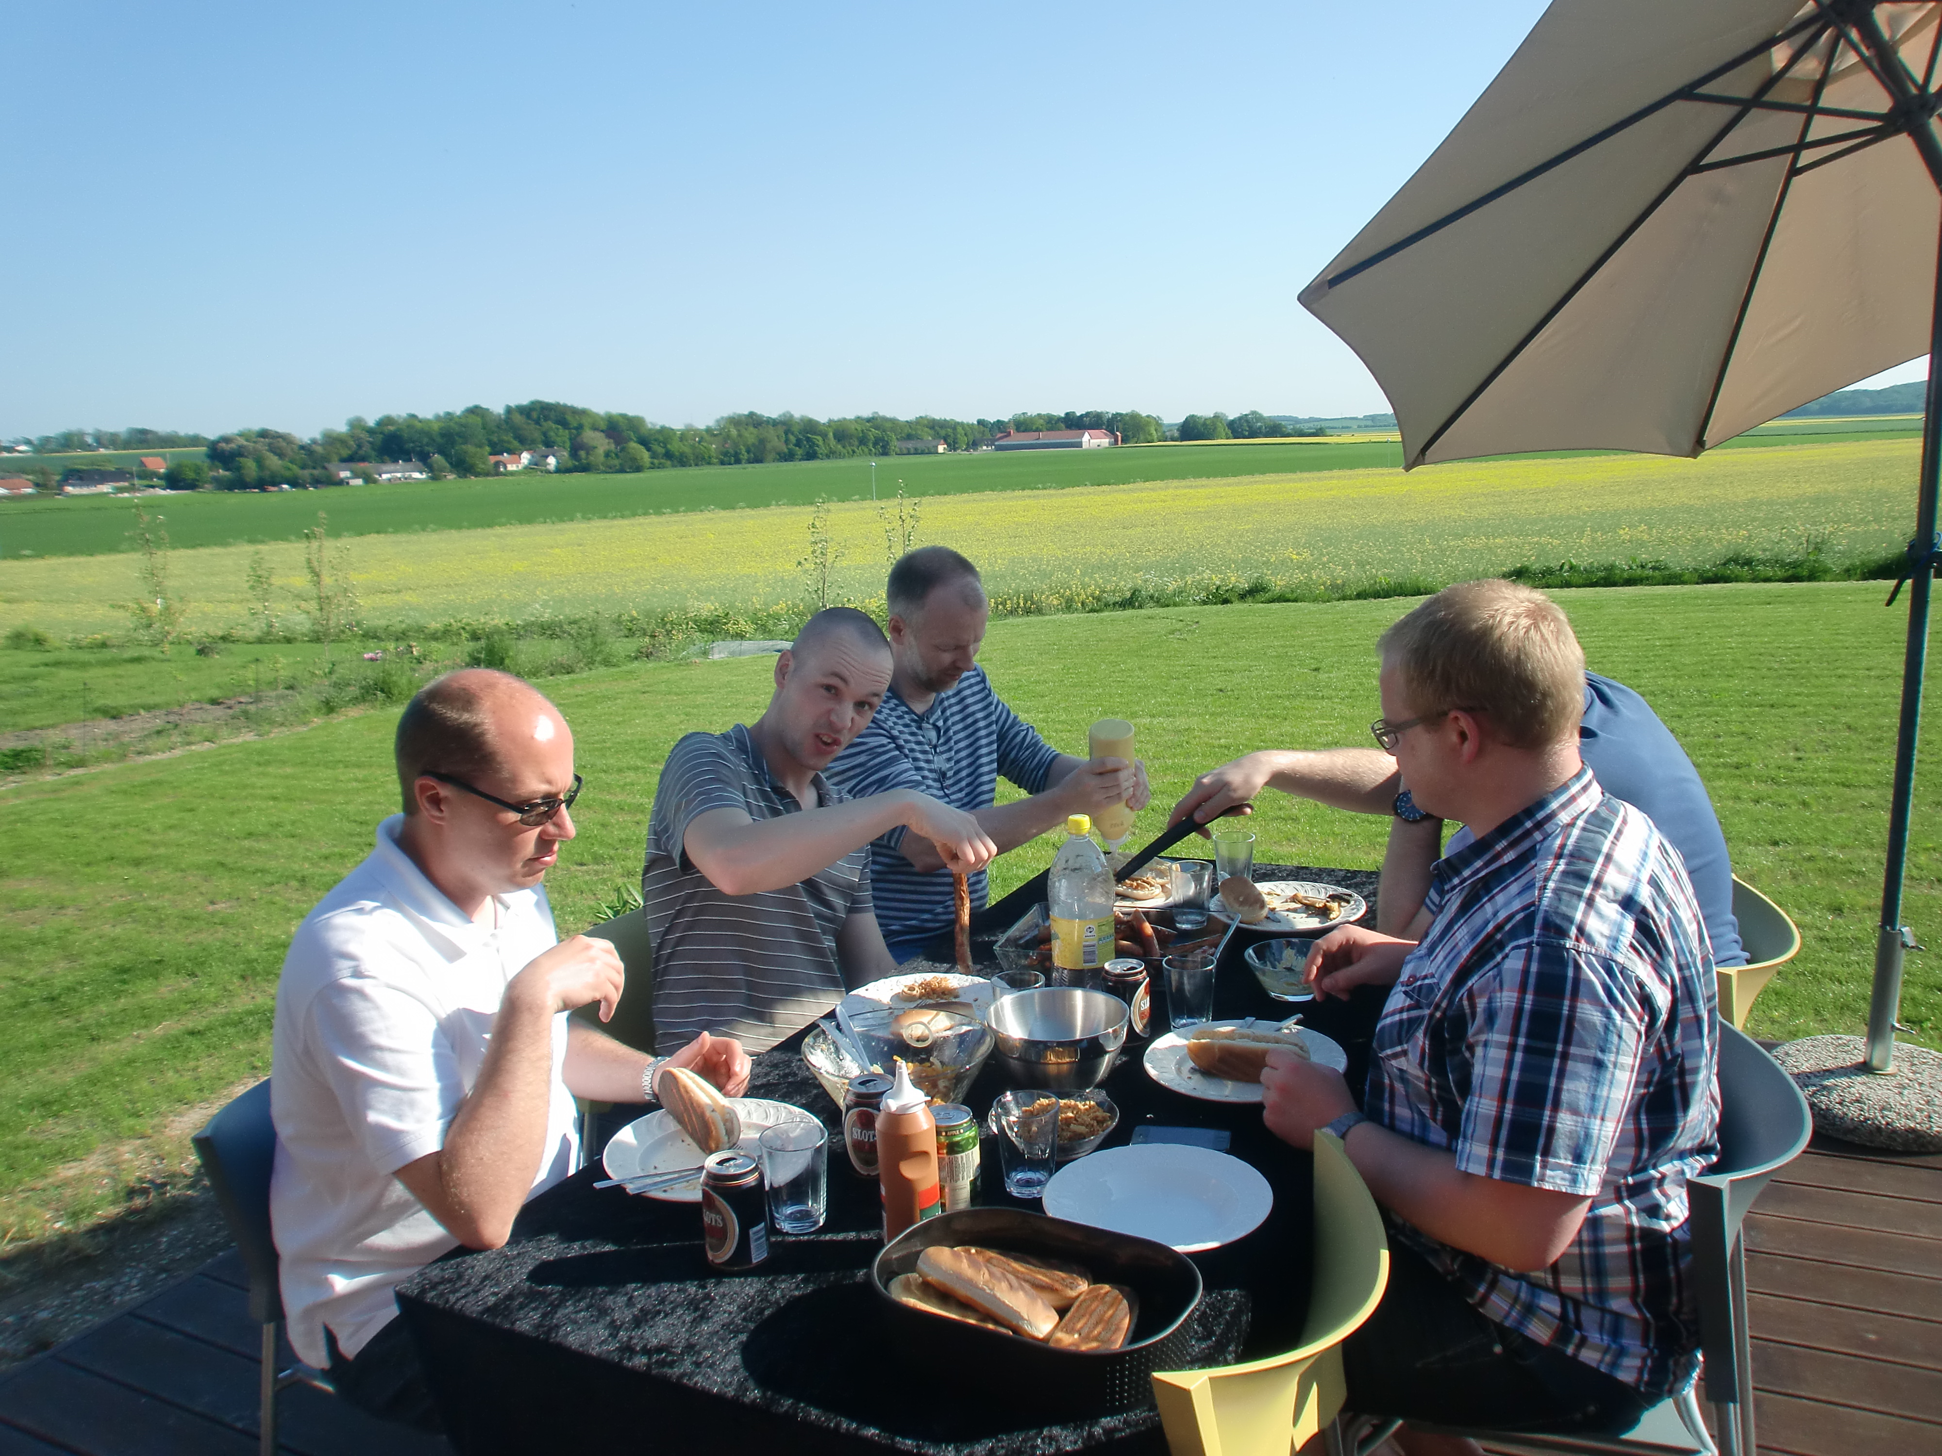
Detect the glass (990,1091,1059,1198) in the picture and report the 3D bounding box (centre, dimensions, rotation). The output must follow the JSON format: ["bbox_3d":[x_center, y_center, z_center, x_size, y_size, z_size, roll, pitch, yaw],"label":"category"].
[{"bbox_3d":[0.064,0.466,1.635,0.075,0.100,0.075,-1,11,0],"label":"glass"}]

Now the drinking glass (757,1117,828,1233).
[{"bbox_3d":[-0.195,0.510,1.647,0.075,0.102,0.075,-3,11,0],"label":"drinking glass"}]

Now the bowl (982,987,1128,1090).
[{"bbox_3d":[0.118,0.430,1.963,0.192,0.097,0.192,-2,10,0],"label":"bowl"}]

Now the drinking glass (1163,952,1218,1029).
[{"bbox_3d":[0.310,0.374,2.060,0.075,0.097,0.075,-1,11,0],"label":"drinking glass"}]

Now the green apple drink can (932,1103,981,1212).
[{"bbox_3d":[-0.021,0.492,1.653,0.066,0.115,0.066,-3,11,1],"label":"green apple drink can"}]

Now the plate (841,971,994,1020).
[{"bbox_3d":[-0.070,0.427,2.227,0.260,0.024,0.260,-2,10,0],"label":"plate"}]

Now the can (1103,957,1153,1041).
[{"bbox_3d":[0.222,0.395,2.080,0.066,0.115,0.066,-2,10,0],"label":"can"}]

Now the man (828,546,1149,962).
[{"bbox_3d":[0.100,0.364,2.747,0.800,1.380,0.560,4,14,34],"label":"man"}]

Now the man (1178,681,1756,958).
[{"bbox_3d":[0.867,0.459,2.506,0.900,1.220,0.600,3,12,23],"label":"man"}]

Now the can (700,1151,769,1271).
[{"bbox_3d":[-0.249,0.514,1.544,0.066,0.115,0.066,-2,10,0],"label":"can"}]

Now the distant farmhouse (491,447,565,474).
[{"bbox_3d":[-167.620,-100.686,550.000,28.500,8.800,14.000,-6,11,-17],"label":"distant farmhouse"}]

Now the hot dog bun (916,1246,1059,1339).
[{"bbox_3d":[0.015,0.524,1.350,0.158,0.040,0.048,8,15,41],"label":"hot dog bun"}]

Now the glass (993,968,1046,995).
[{"bbox_3d":[0.070,0.408,2.083,0.076,0.101,0.076,-2,10,0],"label":"glass"}]

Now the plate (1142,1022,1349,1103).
[{"bbox_3d":[0.369,0.454,1.957,0.267,0.024,0.267,-3,11,1],"label":"plate"}]

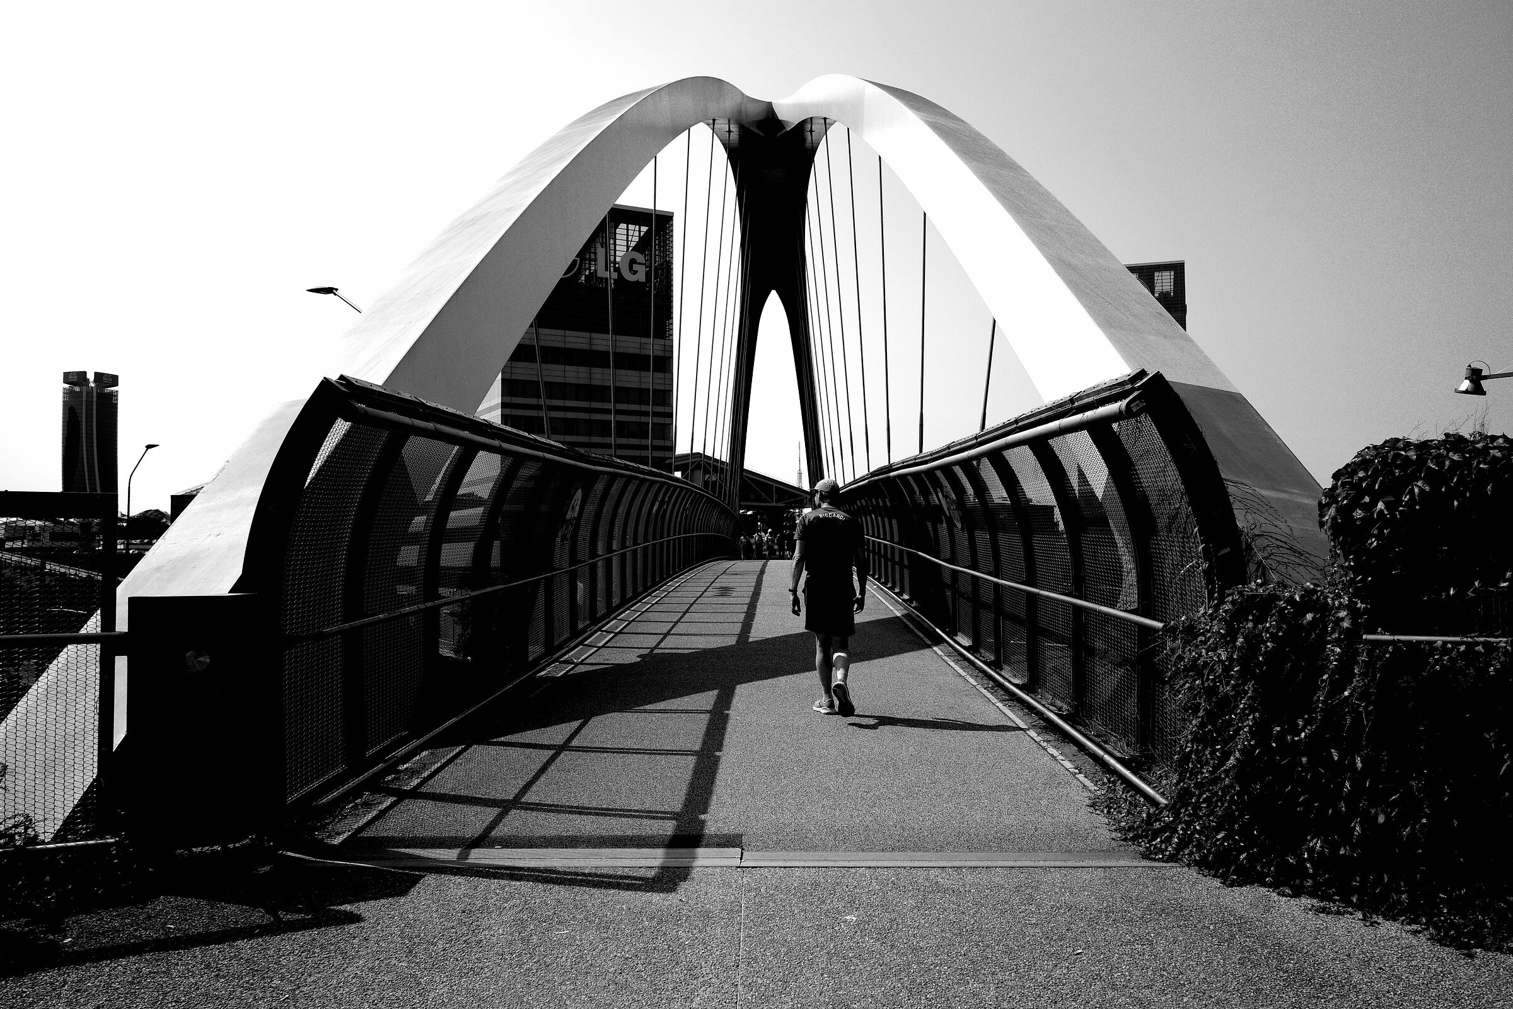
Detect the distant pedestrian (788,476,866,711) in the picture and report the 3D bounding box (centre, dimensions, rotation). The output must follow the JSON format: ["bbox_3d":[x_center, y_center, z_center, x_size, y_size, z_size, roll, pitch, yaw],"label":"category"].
[{"bbox_3d":[0.549,0.689,8.883,0.590,1.764,0.500,0,-2,-3],"label":"distant pedestrian"}]

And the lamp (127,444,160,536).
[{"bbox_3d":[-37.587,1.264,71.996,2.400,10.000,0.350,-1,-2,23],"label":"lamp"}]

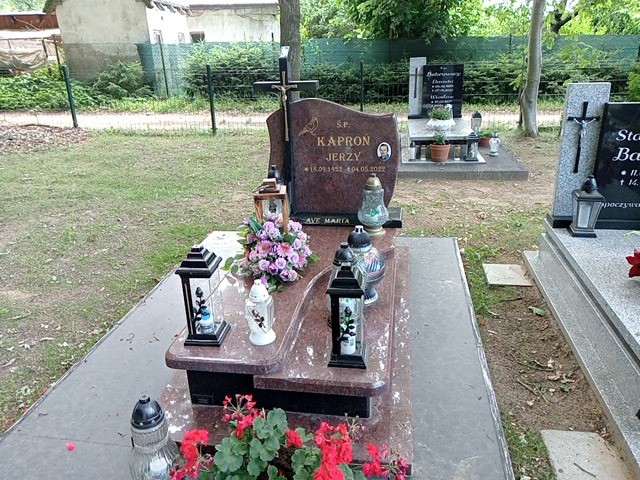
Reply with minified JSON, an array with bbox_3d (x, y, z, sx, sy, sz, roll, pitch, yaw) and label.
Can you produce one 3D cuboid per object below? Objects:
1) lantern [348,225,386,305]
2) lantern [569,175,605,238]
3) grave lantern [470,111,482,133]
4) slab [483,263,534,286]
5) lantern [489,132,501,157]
[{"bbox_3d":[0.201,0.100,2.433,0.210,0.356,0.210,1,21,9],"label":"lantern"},{"bbox_3d":[1.697,-0.220,3.305,0.165,0.373,0.170,1,21,9],"label":"lantern"},{"bbox_3d":[2.188,-1.615,7.161,0.148,0.324,0.148,1,21,9],"label":"grave lantern"},{"bbox_3d":[1.237,0.244,3.424,0.266,0.035,0.334,1,21,9],"label":"slab"},{"bbox_3d":[2.037,-1.118,6.011,0.122,0.259,0.122,1,21,9],"label":"lantern"}]

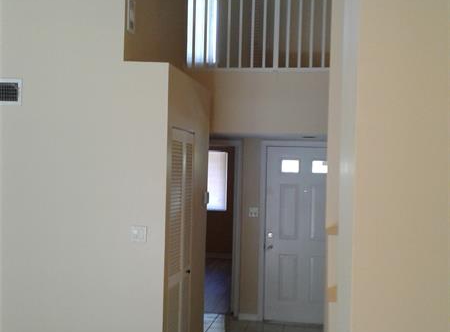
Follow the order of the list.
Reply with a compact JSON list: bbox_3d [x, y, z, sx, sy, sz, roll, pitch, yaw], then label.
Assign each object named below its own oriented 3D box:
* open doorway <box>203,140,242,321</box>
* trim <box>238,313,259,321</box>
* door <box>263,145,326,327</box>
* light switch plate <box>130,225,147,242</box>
[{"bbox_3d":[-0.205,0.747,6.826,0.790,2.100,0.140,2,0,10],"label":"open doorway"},{"bbox_3d":[0.289,1.770,6.672,0.255,0.085,0.018,2,0,10],"label":"trim"},{"bbox_3d":[0.915,0.804,6.606,0.910,2.040,0.060,2,0,10],"label":"door"},{"bbox_3d":[-0.622,0.491,4.107,0.118,0.116,0.015,2,0,10],"label":"light switch plate"}]

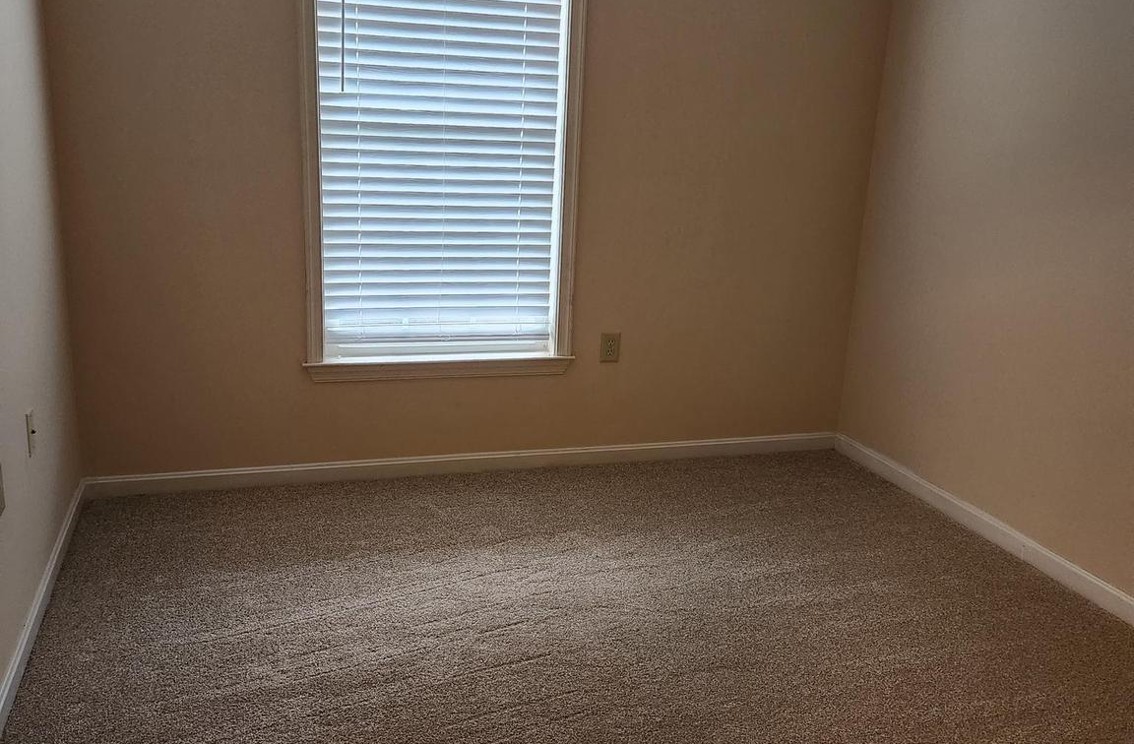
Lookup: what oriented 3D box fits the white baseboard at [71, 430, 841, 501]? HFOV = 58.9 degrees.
[{"bbox_3d":[-0.235,0.339,3.764,2.885,0.076,0.015,-2,16,-18],"label":"white baseboard"}]

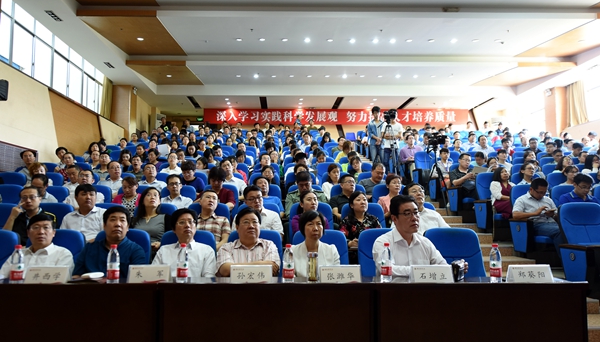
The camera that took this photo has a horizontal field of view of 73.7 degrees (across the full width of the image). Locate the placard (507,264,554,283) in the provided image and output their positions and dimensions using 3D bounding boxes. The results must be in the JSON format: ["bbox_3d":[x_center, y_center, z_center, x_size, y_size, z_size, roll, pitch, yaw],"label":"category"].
[{"bbox_3d":[1.202,0.545,2.091,0.225,0.105,0.080,0,-4,0],"label":"placard"}]

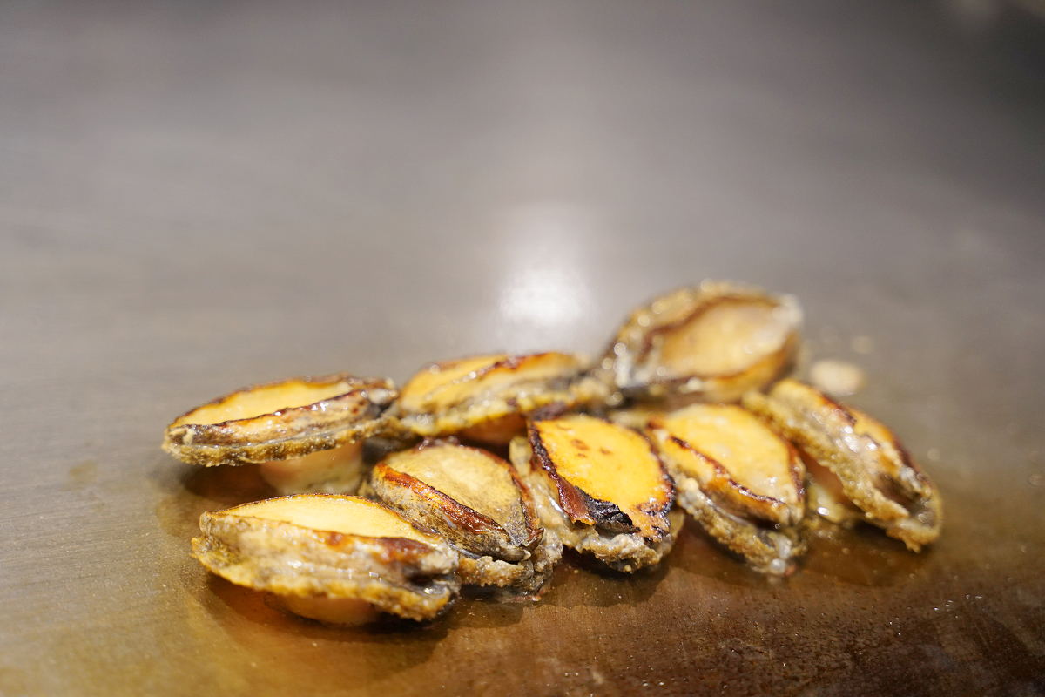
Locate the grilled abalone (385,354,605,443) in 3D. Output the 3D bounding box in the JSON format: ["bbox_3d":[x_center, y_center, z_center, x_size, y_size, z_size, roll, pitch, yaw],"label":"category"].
[{"bbox_3d":[-0.008,0.016,0.670,0.069,0.024,0.045,-12,22,-21],"label":"grilled abalone"}]

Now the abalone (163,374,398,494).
[{"bbox_3d":[-0.072,0.027,0.648,0.070,0.027,0.045,-10,25,-12],"label":"abalone"}]

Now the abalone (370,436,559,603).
[{"bbox_3d":[-0.017,0.050,0.609,0.066,0.028,0.042,26,38,34],"label":"abalone"}]

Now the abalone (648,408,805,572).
[{"bbox_3d":[0.059,0.042,0.620,0.042,0.028,0.063,-16,38,-29],"label":"abalone"}]

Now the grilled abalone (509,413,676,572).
[{"bbox_3d":[0.021,0.042,0.623,0.042,0.026,0.061,-23,42,-32],"label":"grilled abalone"}]

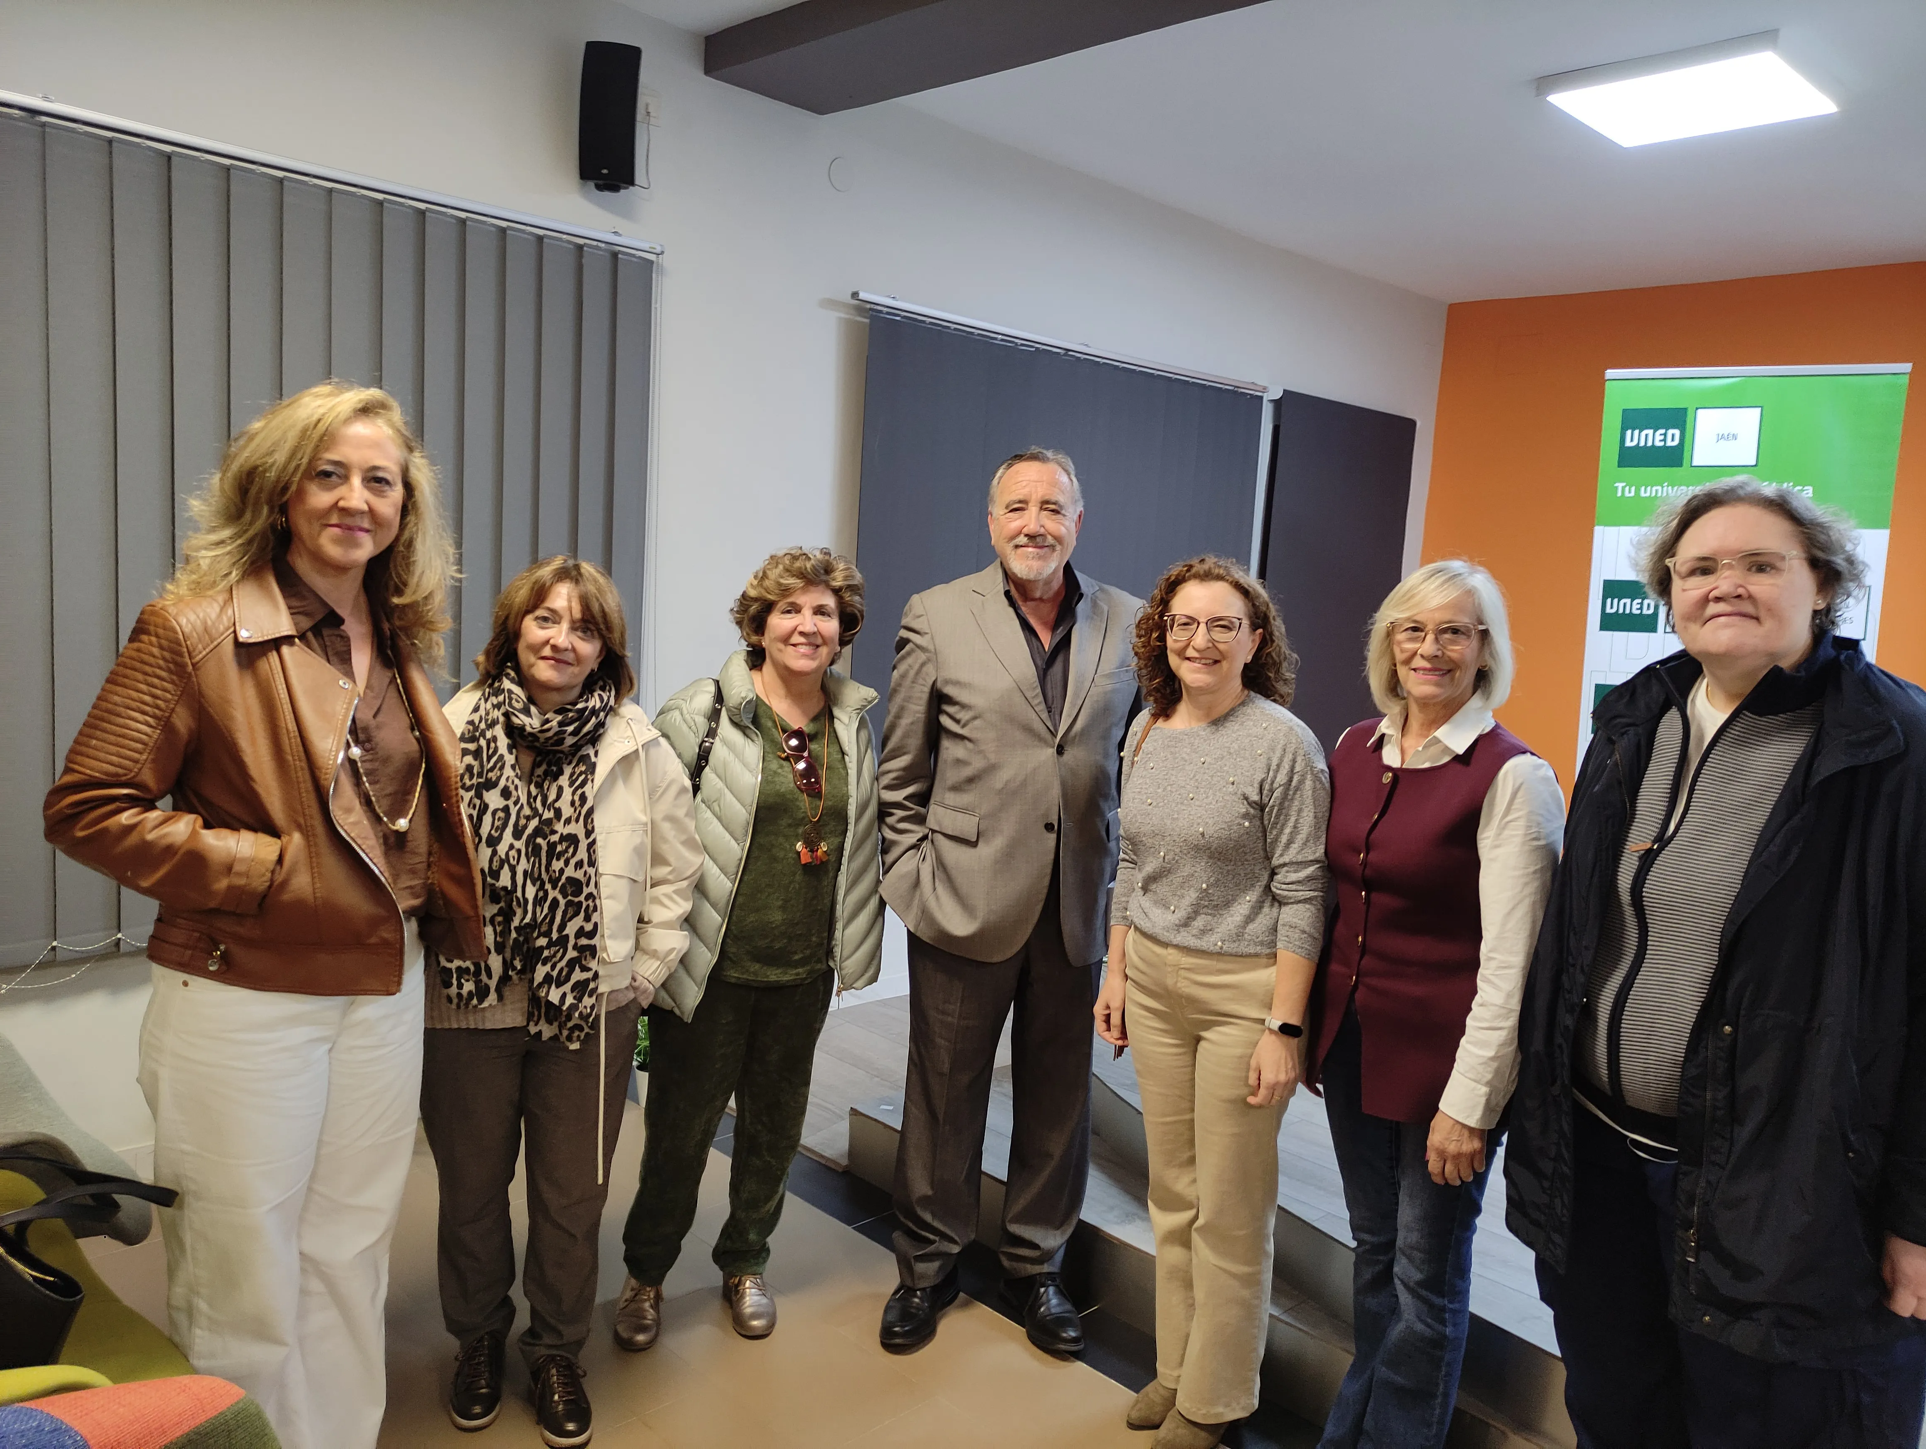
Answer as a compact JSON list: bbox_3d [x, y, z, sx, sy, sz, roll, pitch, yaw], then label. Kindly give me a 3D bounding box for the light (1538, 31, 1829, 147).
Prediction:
[{"bbox_3d":[2.038,-1.759,3.905,0.610,0.050,0.610,11,10,44],"label":"light"}]

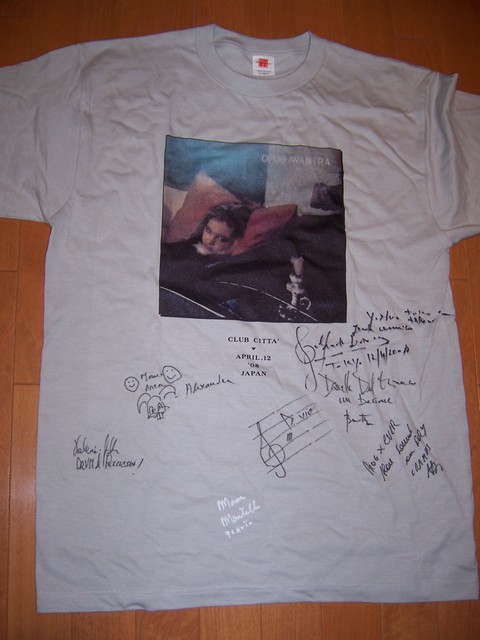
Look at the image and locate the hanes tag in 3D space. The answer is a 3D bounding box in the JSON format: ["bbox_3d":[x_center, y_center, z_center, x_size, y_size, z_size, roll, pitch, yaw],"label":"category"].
[{"bbox_3d":[0.035,-0.363,0.953,0.032,0.002,0.031,0,79,-6],"label":"hanes tag"}]

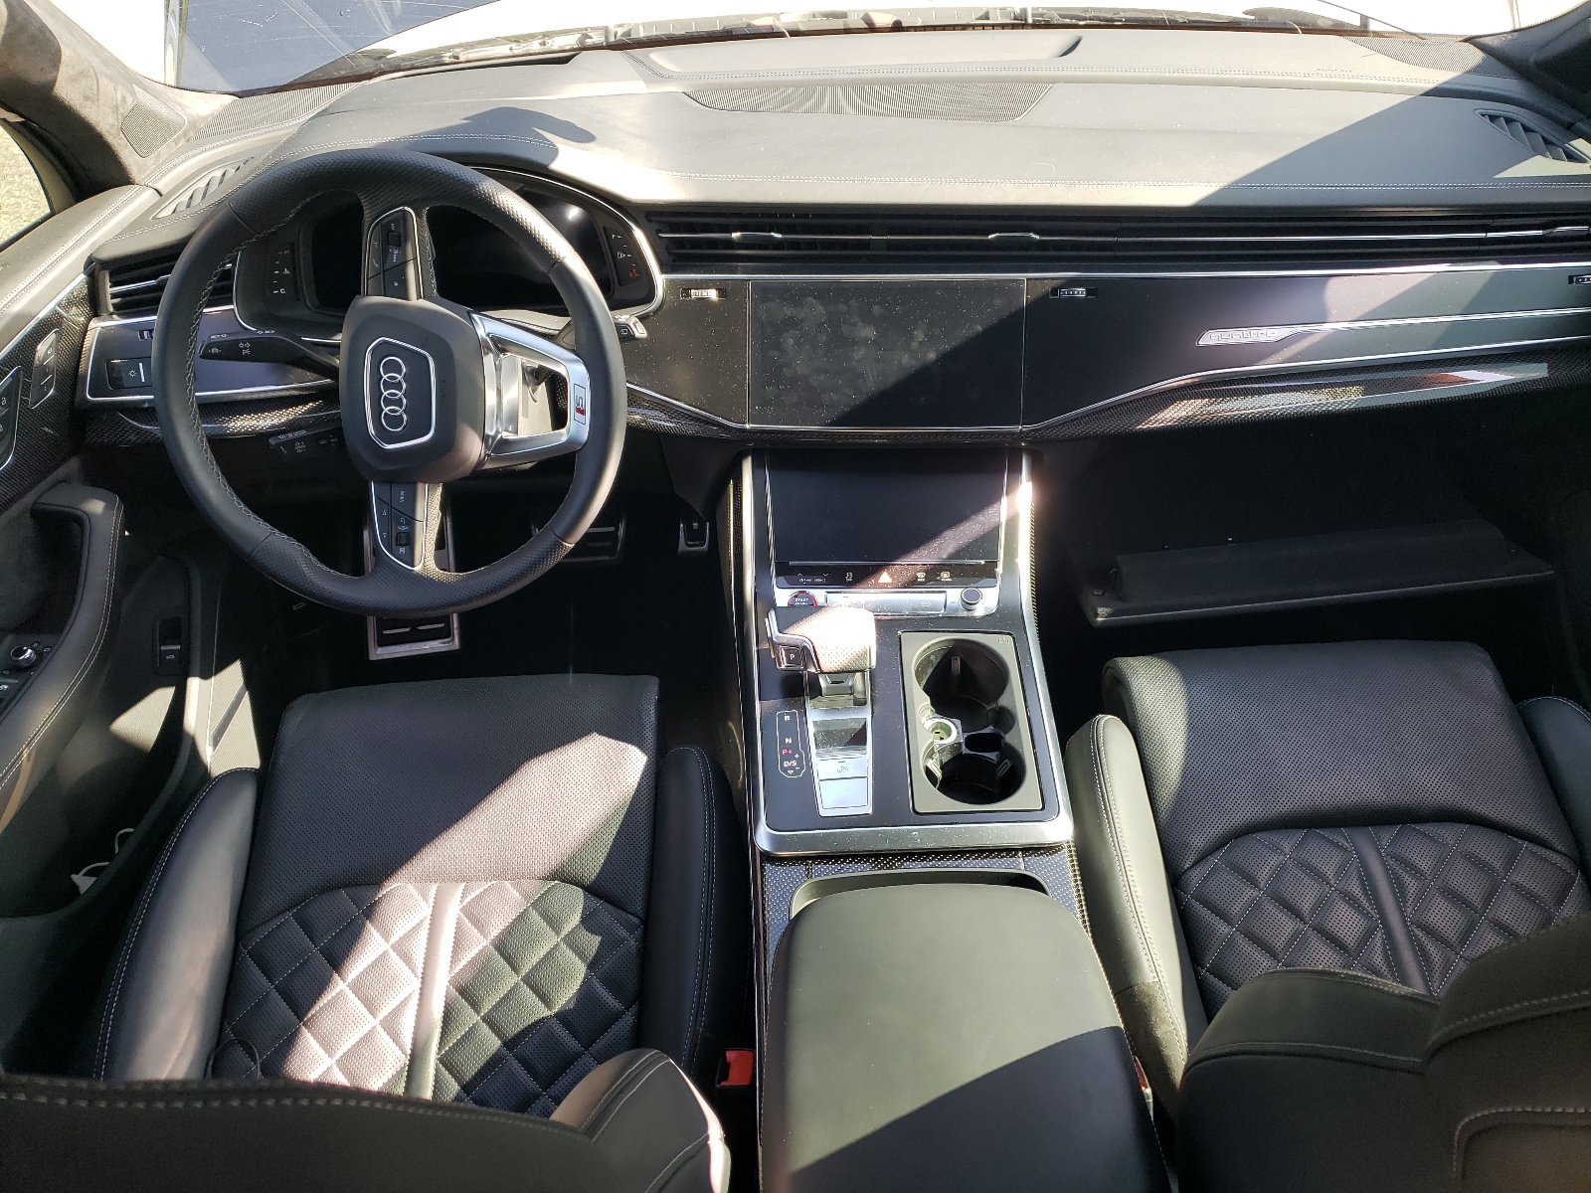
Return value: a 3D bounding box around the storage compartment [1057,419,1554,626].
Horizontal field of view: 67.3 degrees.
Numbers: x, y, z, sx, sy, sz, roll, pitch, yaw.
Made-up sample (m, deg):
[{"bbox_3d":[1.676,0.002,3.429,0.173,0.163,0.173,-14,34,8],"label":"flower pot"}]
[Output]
[{"bbox_3d":[0.498,-0.082,1.206,0.420,0.170,0.230,-3,35,-5],"label":"storage compartment"}]

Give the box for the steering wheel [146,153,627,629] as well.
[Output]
[{"bbox_3d":[-0.326,-0.169,0.982,0.365,0.372,0.100,0,10,0],"label":"steering wheel"}]

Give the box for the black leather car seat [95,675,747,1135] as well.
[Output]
[{"bbox_3d":[-0.290,0.298,1.082,0.500,0.200,0.520,0,43,0],"label":"black leather car seat"}]

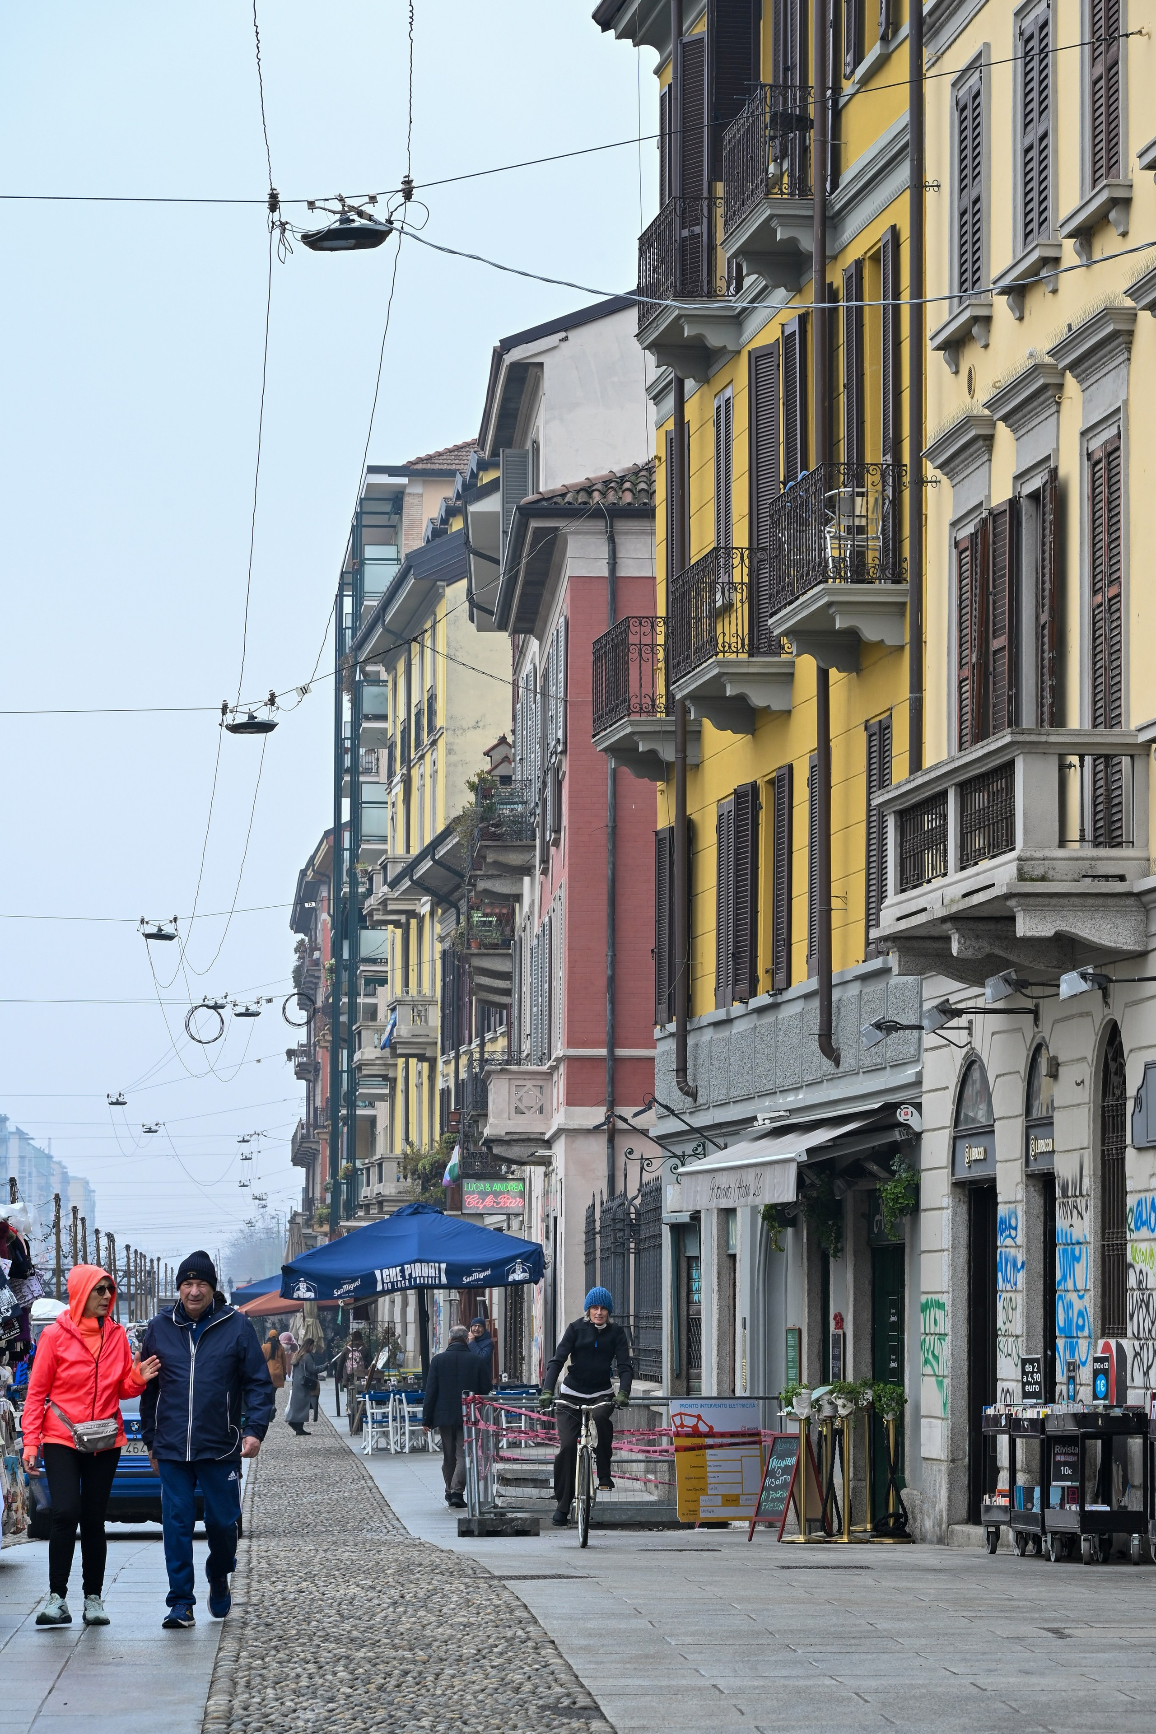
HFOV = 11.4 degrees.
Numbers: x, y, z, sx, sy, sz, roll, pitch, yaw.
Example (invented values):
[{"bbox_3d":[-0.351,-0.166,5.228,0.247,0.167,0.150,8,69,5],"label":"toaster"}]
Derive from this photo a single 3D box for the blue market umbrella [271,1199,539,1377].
[{"bbox_3d":[-2.237,6.336,79.500,3.500,3.420,3.500,0,-5,-1],"label":"blue market umbrella"}]

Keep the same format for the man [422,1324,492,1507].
[{"bbox_3d":[-1.158,5.275,55.500,0.630,1.750,0.450,0,-5,-1],"label":"man"}]

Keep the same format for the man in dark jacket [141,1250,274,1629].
[{"bbox_3d":[-1.722,2.651,26.800,0.580,1.740,0.500,0,-5,2],"label":"man in dark jacket"}]

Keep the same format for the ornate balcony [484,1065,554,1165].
[{"bbox_3d":[-0.904,3.753,85.900,1.000,1.450,3.100,0,-5,-2],"label":"ornate balcony"}]

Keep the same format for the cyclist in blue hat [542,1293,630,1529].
[{"bbox_3d":[0.057,3.774,40.400,0.640,1.660,0.850,0,-5,-2],"label":"cyclist in blue hat"}]

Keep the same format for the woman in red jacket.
[{"bbox_3d":[-2.259,2.682,26.800,0.570,1.670,0.450,1,-5,-14],"label":"woman in red jacket"}]

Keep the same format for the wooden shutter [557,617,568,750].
[{"bbox_3d":[-0.219,-2.522,79.700,0.060,1.860,0.600,0,-5,-5],"label":"wooden shutter"}]

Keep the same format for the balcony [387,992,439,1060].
[{"bbox_3d":[-3.770,3.688,131.350,0.980,1.500,2.700,0,-5,-6],"label":"balcony"}]

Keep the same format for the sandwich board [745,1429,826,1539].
[{"bbox_3d":[1.562,4.581,42.732,0.450,0.810,0.500,2,-5,-28],"label":"sandwich board"}]

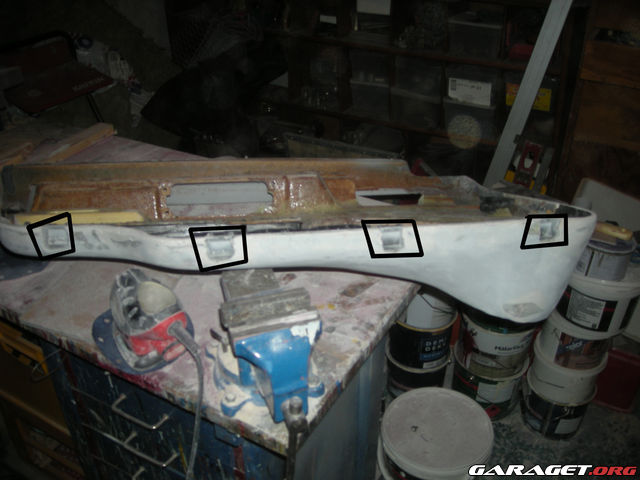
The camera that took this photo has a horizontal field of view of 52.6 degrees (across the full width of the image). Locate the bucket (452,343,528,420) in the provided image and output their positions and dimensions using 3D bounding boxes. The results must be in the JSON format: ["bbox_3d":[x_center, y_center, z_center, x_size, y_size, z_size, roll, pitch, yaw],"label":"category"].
[{"bbox_3d":[0.529,0.422,2.033,0.222,0.172,0.222,-1,33,1],"label":"bucket"}]

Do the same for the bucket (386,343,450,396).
[{"bbox_3d":[0.313,0.410,2.074,0.200,0.157,0.200,-1,33,1],"label":"bucket"}]

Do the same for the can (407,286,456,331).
[{"bbox_3d":[0.316,0.149,1.914,0.185,0.150,0.185,-1,33,1],"label":"can"}]

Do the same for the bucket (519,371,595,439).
[{"bbox_3d":[0.724,0.480,1.970,0.200,0.138,0.200,-1,33,1],"label":"bucket"}]

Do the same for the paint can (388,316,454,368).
[{"bbox_3d":[0.315,0.276,1.995,0.200,0.160,0.200,-1,33,1],"label":"paint can"}]

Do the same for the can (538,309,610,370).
[{"bbox_3d":[0.718,0.259,1.818,0.200,0.139,0.200,-1,33,1],"label":"can"}]

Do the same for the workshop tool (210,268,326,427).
[{"bbox_3d":[-0.075,0.150,0.931,0.150,0.165,0.215,-9,33,-12],"label":"workshop tool"}]

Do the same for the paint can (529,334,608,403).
[{"bbox_3d":[0.717,0.372,1.891,0.202,0.139,0.202,-1,33,1],"label":"paint can"}]

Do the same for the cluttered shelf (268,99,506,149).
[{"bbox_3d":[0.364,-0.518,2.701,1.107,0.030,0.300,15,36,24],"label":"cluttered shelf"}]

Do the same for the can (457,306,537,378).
[{"bbox_3d":[0.532,0.278,1.943,0.222,0.176,0.222,-1,33,1],"label":"can"}]

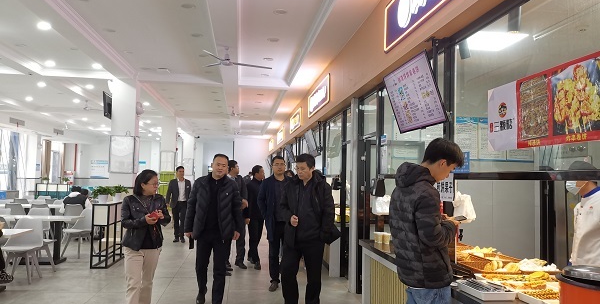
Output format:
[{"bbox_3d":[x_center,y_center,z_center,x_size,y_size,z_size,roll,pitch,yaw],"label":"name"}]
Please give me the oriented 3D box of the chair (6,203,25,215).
[{"bbox_3d":[-5.951,1.497,9.920,0.480,0.820,0.530,2,-3,-7],"label":"chair"}]

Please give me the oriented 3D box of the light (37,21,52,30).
[{"bbox_3d":[-3.503,-1.730,6.411,0.190,0.060,0.190,2,-3,-7],"label":"light"}]

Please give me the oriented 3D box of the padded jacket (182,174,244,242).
[{"bbox_3d":[-0.919,0.597,5.030,0.650,0.700,0.340,2,-3,-10],"label":"padded jacket"}]

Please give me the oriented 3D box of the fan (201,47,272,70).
[{"bbox_3d":[-0.920,-1.424,6.869,1.100,0.300,1.140,2,-3,-7],"label":"fan"}]

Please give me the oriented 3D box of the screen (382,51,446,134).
[{"bbox_3d":[0.916,-0.442,3.744,0.050,0.530,0.940,-16,-1,-8],"label":"screen"}]

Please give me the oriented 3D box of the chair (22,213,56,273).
[{"bbox_3d":[-3.790,1.363,6.813,0.460,0.820,0.520,1,-3,-5],"label":"chair"}]

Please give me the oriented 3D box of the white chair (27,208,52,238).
[{"bbox_3d":[-4.711,1.427,8.266,0.460,0.820,0.520,2,-3,-10],"label":"white chair"}]

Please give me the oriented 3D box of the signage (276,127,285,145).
[{"bbox_3d":[-0.660,-0.528,16.298,0.080,0.430,2.400,2,-3,-7],"label":"signage"}]

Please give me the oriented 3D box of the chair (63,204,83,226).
[{"bbox_3d":[-4.795,1.532,10.097,0.480,0.820,0.530,2,-3,-7],"label":"chair"}]

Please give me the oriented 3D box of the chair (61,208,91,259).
[{"bbox_3d":[-3.913,1.450,8.407,0.460,0.820,0.520,0,-3,11],"label":"chair"}]

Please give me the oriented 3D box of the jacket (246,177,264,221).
[{"bbox_3d":[-0.700,0.774,7.622,0.500,0.710,0.310,4,-4,-38],"label":"jacket"}]

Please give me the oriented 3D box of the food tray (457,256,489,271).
[{"bbox_3d":[1.399,0.895,3.664,0.310,0.090,0.480,2,-3,-7],"label":"food tray"}]

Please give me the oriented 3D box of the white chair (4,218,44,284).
[{"bbox_3d":[-3.773,1.350,6.381,0.480,0.820,0.550,2,-3,-7],"label":"white chair"}]

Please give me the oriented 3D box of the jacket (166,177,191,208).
[{"bbox_3d":[-2.753,0.929,10.602,0.600,0.700,0.340,2,-3,-19],"label":"jacket"}]

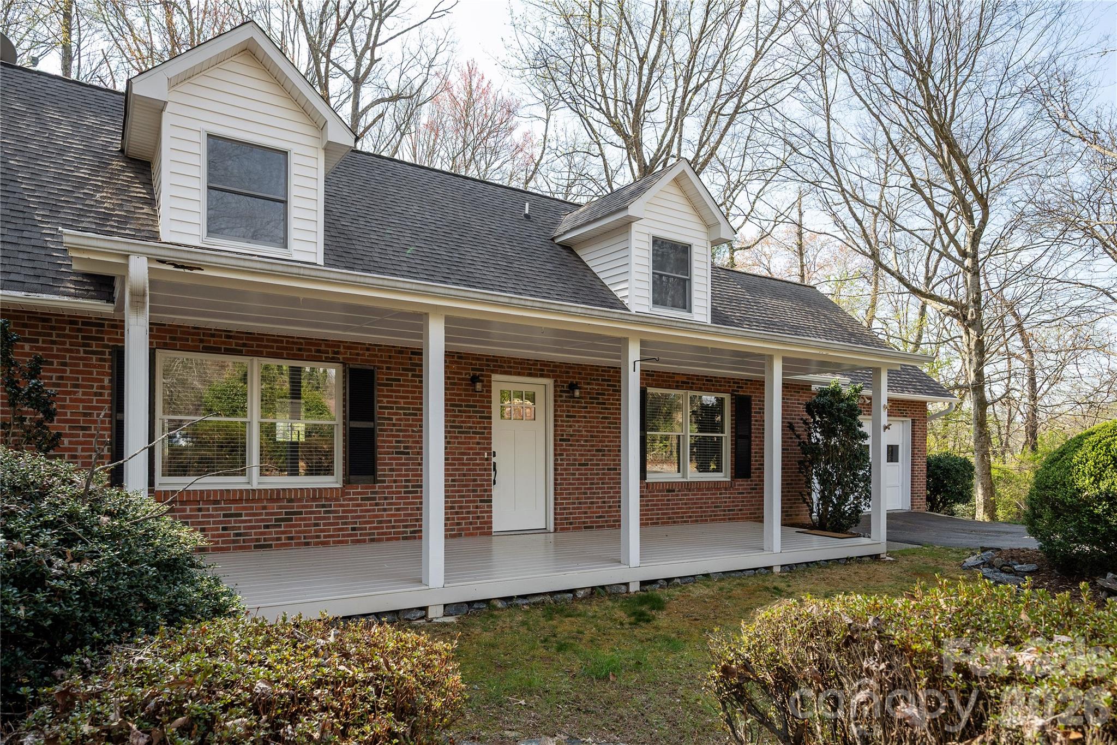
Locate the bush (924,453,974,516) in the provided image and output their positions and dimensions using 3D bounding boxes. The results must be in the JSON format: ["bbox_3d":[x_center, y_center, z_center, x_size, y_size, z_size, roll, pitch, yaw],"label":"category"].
[{"bbox_3d":[9.690,2.760,15.600,1.500,1.550,1.450,4,-5,-29],"label":"bush"}]

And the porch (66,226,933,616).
[{"bbox_3d":[0.160,0.920,7.070,8.700,2.720,2.850,4,-5,-29],"label":"porch"}]

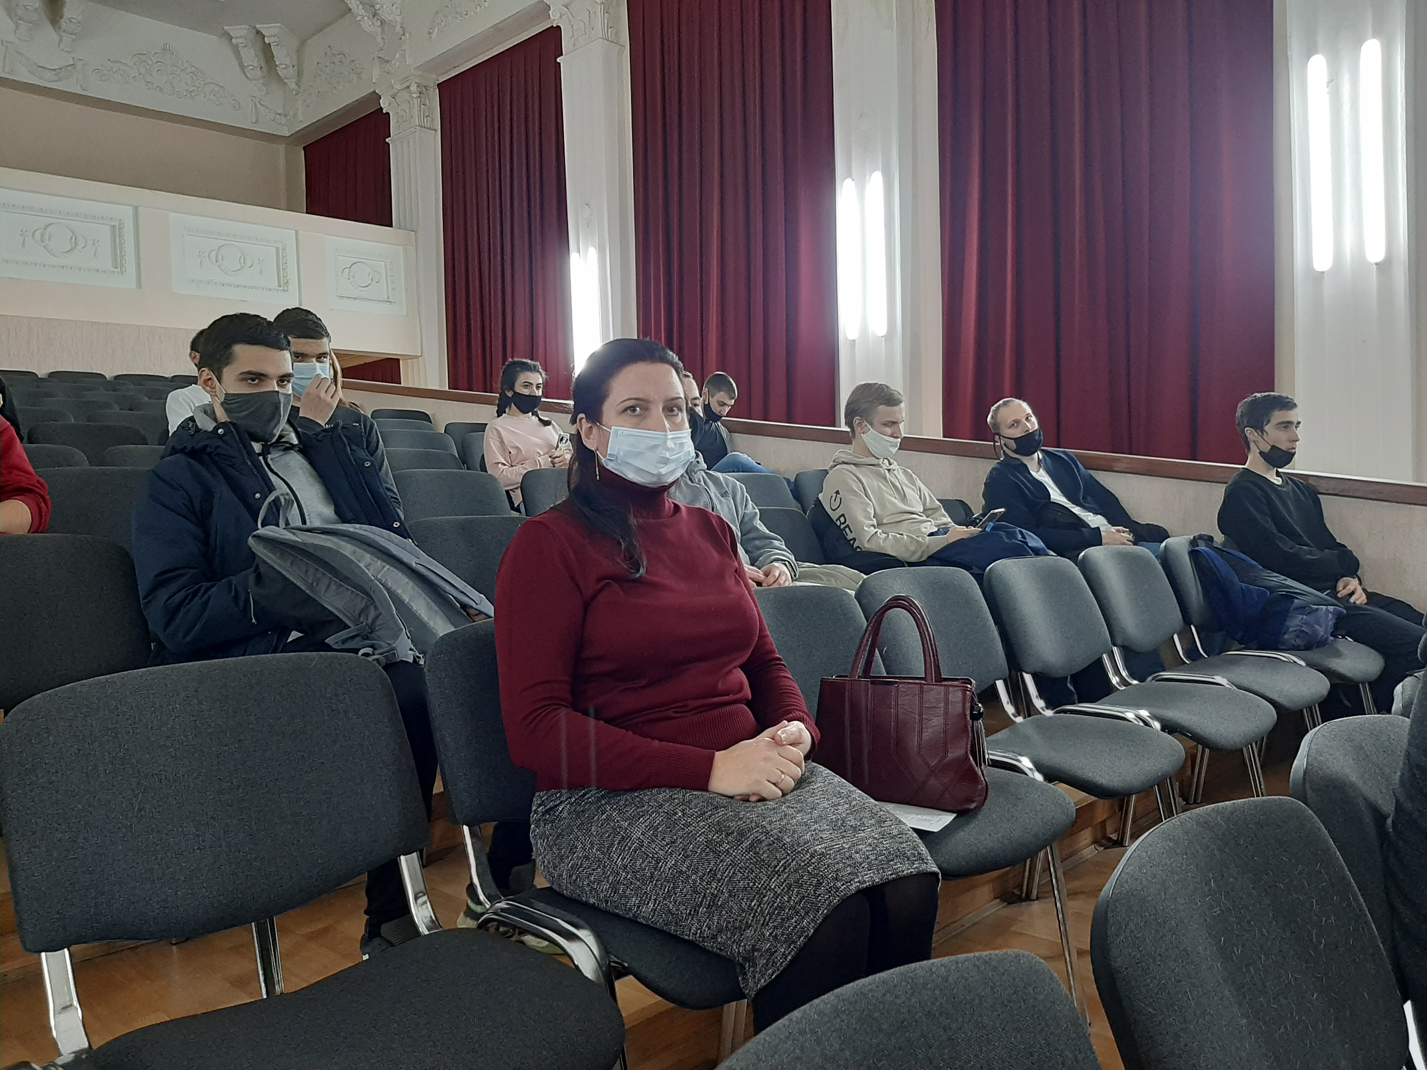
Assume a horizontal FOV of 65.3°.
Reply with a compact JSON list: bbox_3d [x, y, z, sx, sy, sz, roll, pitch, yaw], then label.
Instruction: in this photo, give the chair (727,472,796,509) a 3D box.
[{"bbox_3d":[0.351,0.095,4.920,0.600,0.820,0.530,0,3,44],"label":"chair"}]

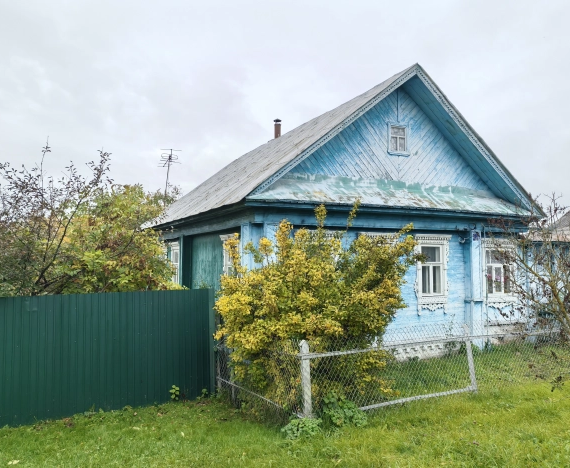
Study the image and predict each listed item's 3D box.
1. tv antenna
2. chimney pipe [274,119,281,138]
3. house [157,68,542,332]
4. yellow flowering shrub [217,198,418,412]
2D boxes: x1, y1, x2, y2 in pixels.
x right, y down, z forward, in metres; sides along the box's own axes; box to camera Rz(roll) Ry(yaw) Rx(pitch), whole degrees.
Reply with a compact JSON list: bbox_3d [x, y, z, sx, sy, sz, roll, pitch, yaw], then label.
[{"bbox_3d":[-4.844,-2.506,20.500,0.950,2.200,0.800,2,-3,-28],"label":"tv antenna"},{"bbox_3d":[-0.274,-3.804,17.800,0.300,0.900,0.300,1,-3,-25],"label":"chimney pipe"},{"bbox_3d":[0.633,-0.246,15.816,8.150,6.700,11.200,1,-3,-25],"label":"house"},{"bbox_3d":[0.496,1.028,7.200,2.800,2.800,2.500,1,-3,-25],"label":"yellow flowering shrub"}]

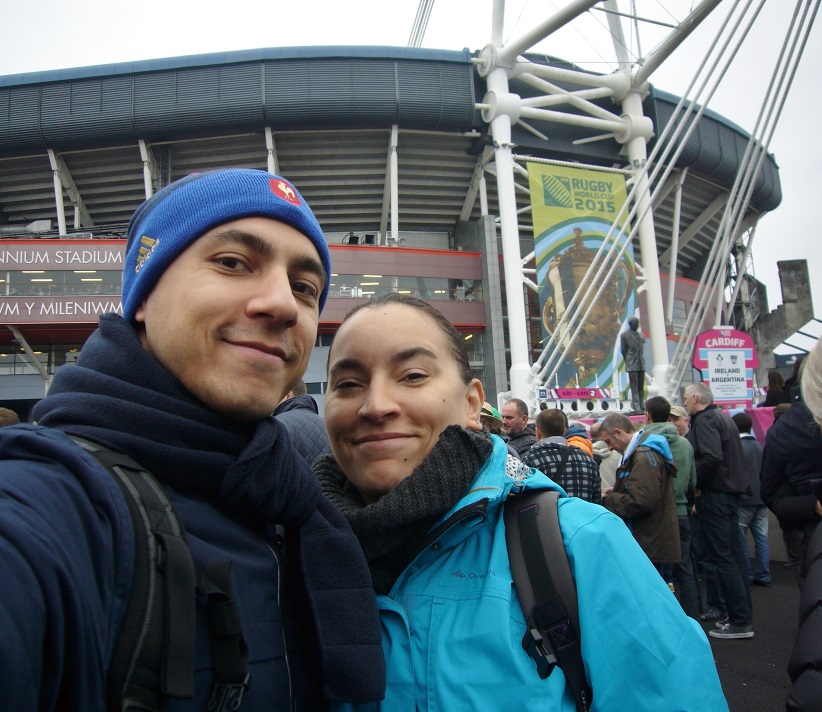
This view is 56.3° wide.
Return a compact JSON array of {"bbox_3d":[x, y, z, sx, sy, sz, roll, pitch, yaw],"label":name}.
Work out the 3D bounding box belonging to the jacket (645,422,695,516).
[{"bbox_3d":[1.789,0.791,5.400,0.500,0.660,0.310,-1,-6,-6],"label":"jacket"}]

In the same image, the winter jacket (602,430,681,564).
[{"bbox_3d":[1.356,0.823,4.500,0.460,0.790,0.520,-3,-6,8],"label":"winter jacket"}]

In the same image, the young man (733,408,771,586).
[{"bbox_3d":[3.220,1.336,7.279,0.470,1.620,0.310,-5,-6,26],"label":"young man"}]

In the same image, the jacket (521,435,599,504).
[{"bbox_3d":[0.865,0.829,4.600,0.530,0.720,0.320,-1,-6,-6],"label":"jacket"}]

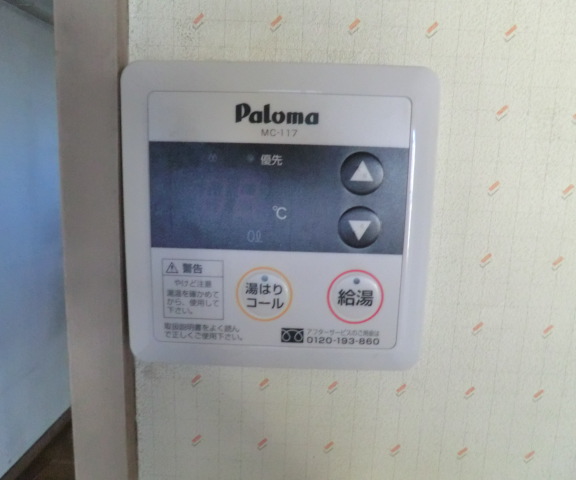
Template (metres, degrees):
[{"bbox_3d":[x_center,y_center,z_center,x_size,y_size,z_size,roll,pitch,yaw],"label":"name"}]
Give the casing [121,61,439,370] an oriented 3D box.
[{"bbox_3d":[-0.004,-0.006,0.171,0.120,0.119,0.019,2,9,1],"label":"casing"}]

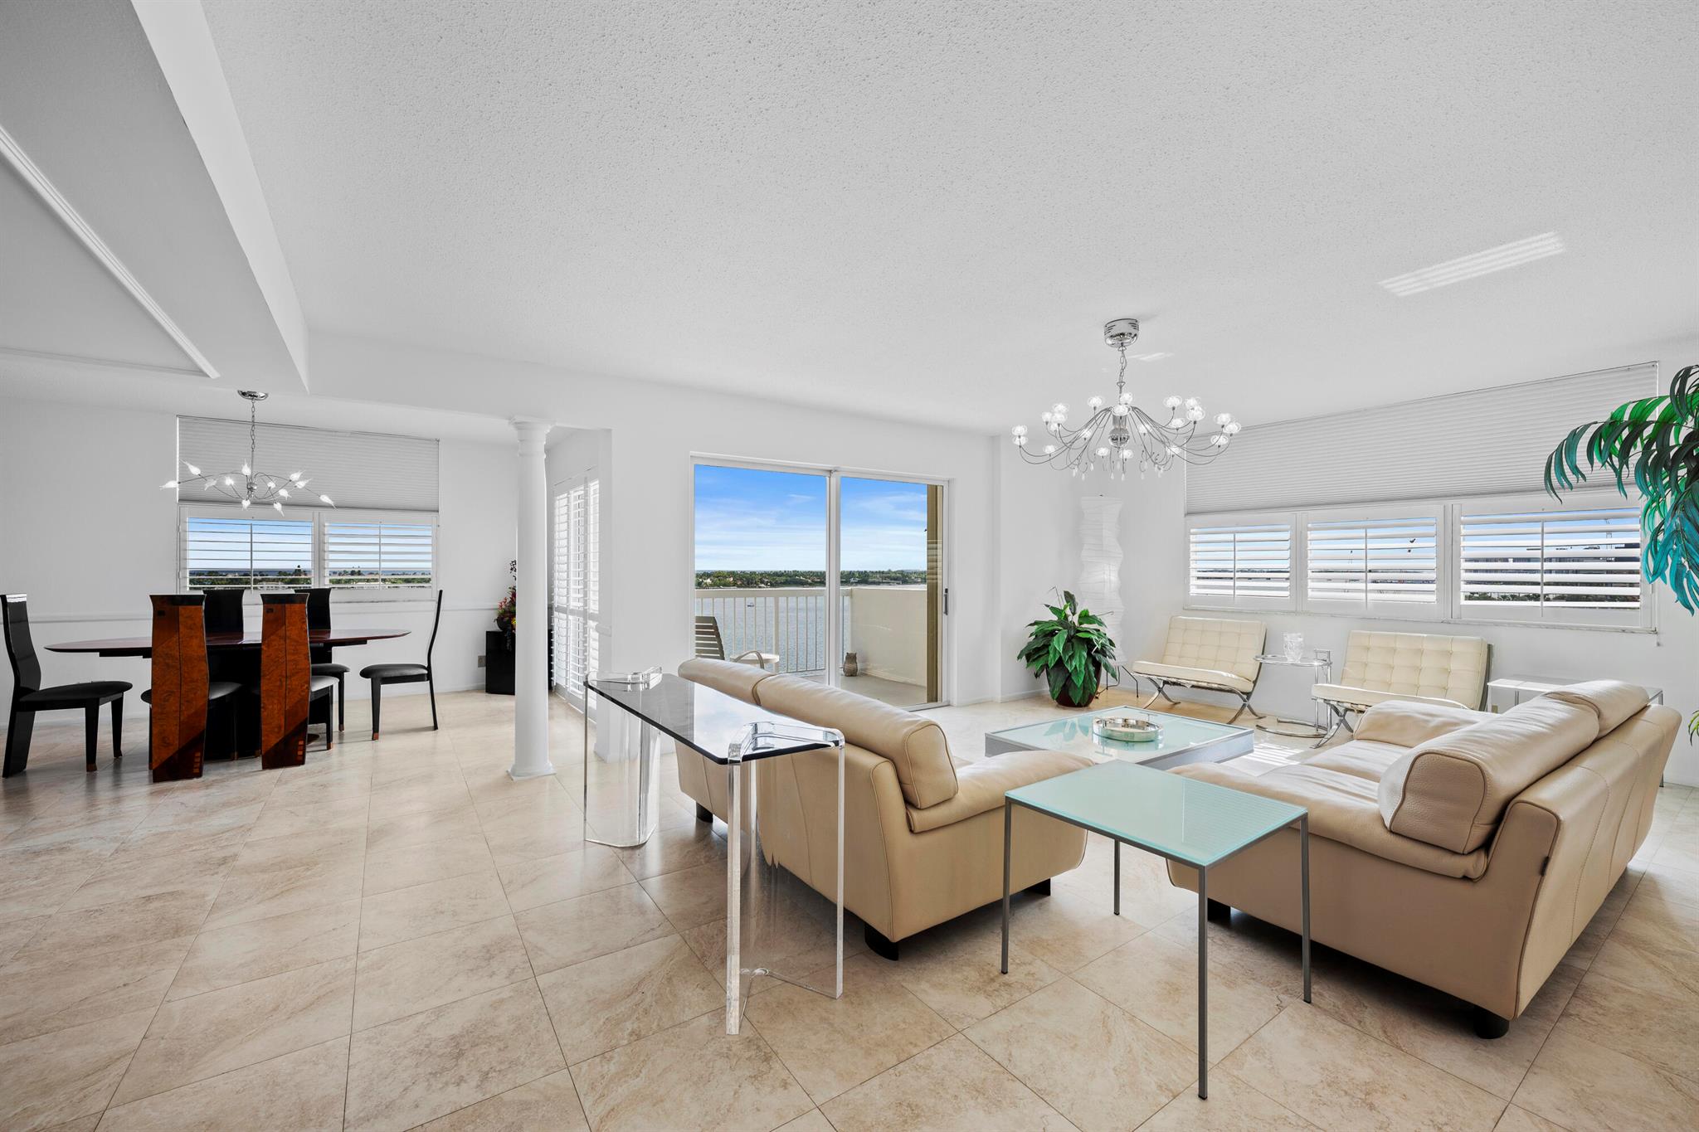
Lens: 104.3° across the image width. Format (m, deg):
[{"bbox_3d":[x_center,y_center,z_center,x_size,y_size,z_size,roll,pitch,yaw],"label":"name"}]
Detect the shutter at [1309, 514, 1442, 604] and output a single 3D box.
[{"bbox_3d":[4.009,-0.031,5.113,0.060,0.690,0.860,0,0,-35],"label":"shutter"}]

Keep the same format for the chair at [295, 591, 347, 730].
[{"bbox_3d":[-4.077,0.713,4.984,0.460,1.075,0.510,0,0,-35],"label":"chair"}]

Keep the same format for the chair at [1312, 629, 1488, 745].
[{"bbox_3d":[3.787,0.891,4.556,0.780,0.780,0.770,0,0,-35],"label":"chair"}]

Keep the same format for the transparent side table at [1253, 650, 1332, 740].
[{"bbox_3d":[3.446,0.972,5.128,0.510,0.620,0.510,0,0,-35],"label":"transparent side table"}]

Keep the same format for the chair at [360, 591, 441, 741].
[{"bbox_3d":[-3.460,0.734,5.109,0.510,1.090,0.460,0,0,-35],"label":"chair"}]

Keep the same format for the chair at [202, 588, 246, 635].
[{"bbox_3d":[-4.492,0.711,4.698,0.460,1.075,0.510,0,0,-35],"label":"chair"}]

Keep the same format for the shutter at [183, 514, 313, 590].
[{"bbox_3d":[-5.130,-0.079,5.673,0.830,0.735,0.060,0,0,-35],"label":"shutter"}]

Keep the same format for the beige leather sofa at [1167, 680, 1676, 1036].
[{"bbox_3d":[2.312,0.878,2.585,2.030,0.755,0.990,0,0,-33],"label":"beige leather sofa"}]

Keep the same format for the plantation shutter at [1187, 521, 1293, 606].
[{"bbox_3d":[3.453,-0.020,5.895,0.060,0.730,0.910,0,0,-35],"label":"plantation shutter"}]

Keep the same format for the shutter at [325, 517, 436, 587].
[{"bbox_3d":[-4.464,-0.124,6.311,0.880,0.690,0.060,0,0,-35],"label":"shutter"}]

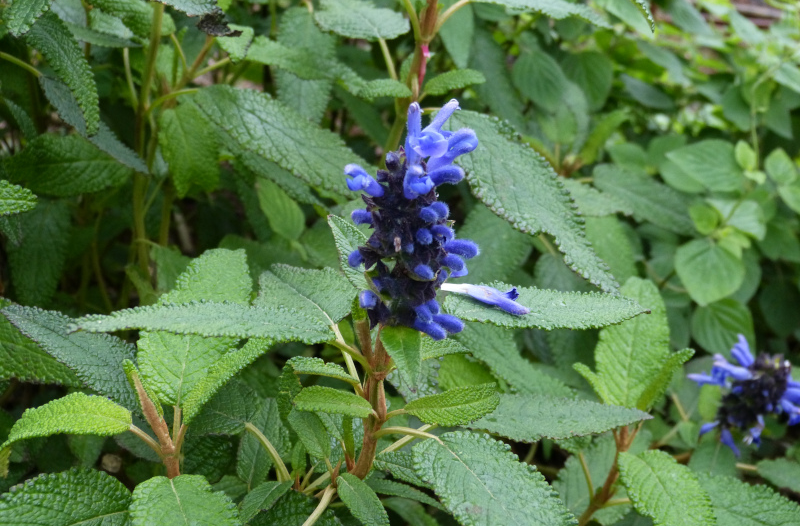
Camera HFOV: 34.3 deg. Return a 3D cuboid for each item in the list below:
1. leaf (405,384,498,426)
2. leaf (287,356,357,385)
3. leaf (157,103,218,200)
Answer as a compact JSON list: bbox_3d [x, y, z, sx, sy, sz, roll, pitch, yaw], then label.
[{"bbox_3d":[0.018,0.048,0.446,0.033,0.006,0.015,-12,53,9],"label":"leaf"},{"bbox_3d":[-0.030,0.043,0.505,0.034,0.007,0.013,17,14,-36],"label":"leaf"},{"bbox_3d":[-0.108,-0.056,0.650,0.030,0.010,0.049,-1,66,-3],"label":"leaf"}]

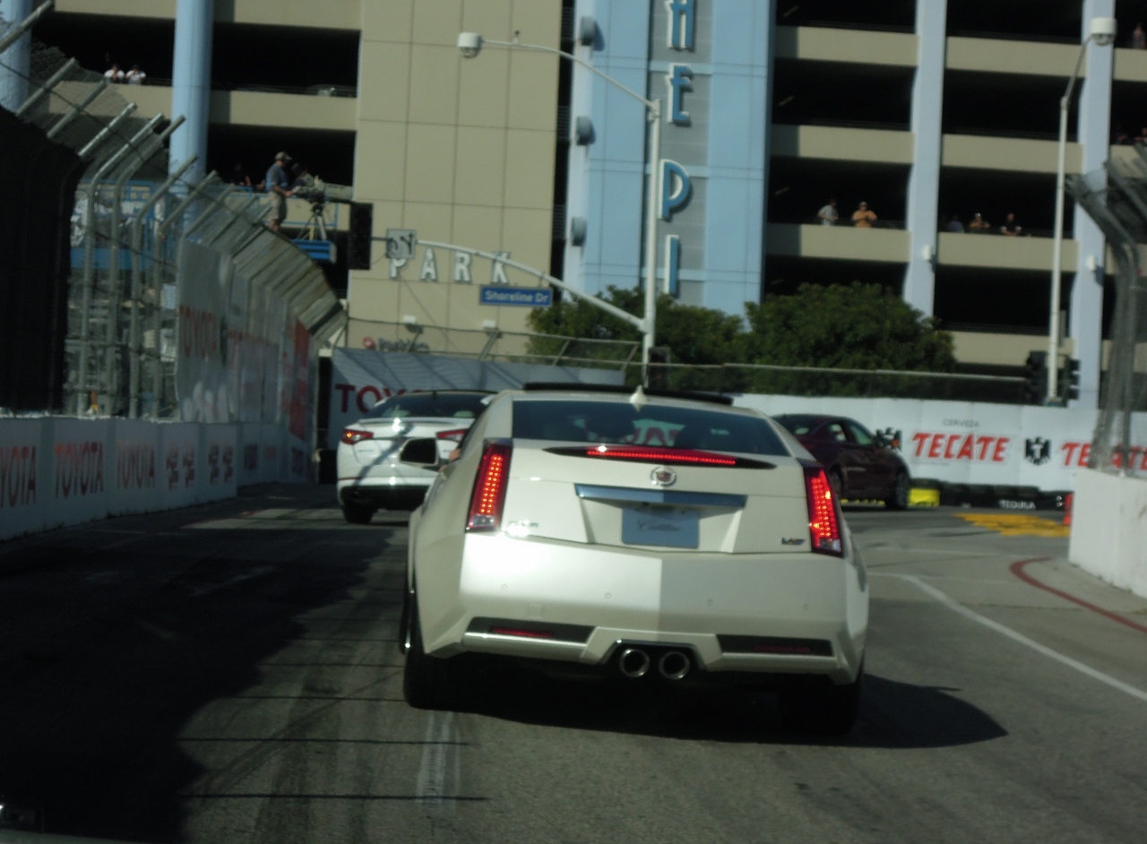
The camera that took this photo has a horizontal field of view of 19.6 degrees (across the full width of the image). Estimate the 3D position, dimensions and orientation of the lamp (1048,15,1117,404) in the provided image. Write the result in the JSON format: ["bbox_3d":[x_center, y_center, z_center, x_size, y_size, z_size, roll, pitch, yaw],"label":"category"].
[{"bbox_3d":[12.000,-3.970,79.200,0.650,10.900,4.500,2,0,-3],"label":"lamp"}]

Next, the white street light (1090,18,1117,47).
[{"bbox_3d":[12.365,-9.104,77.300,0.620,0.660,0.640,2,0,0],"label":"white street light"}]

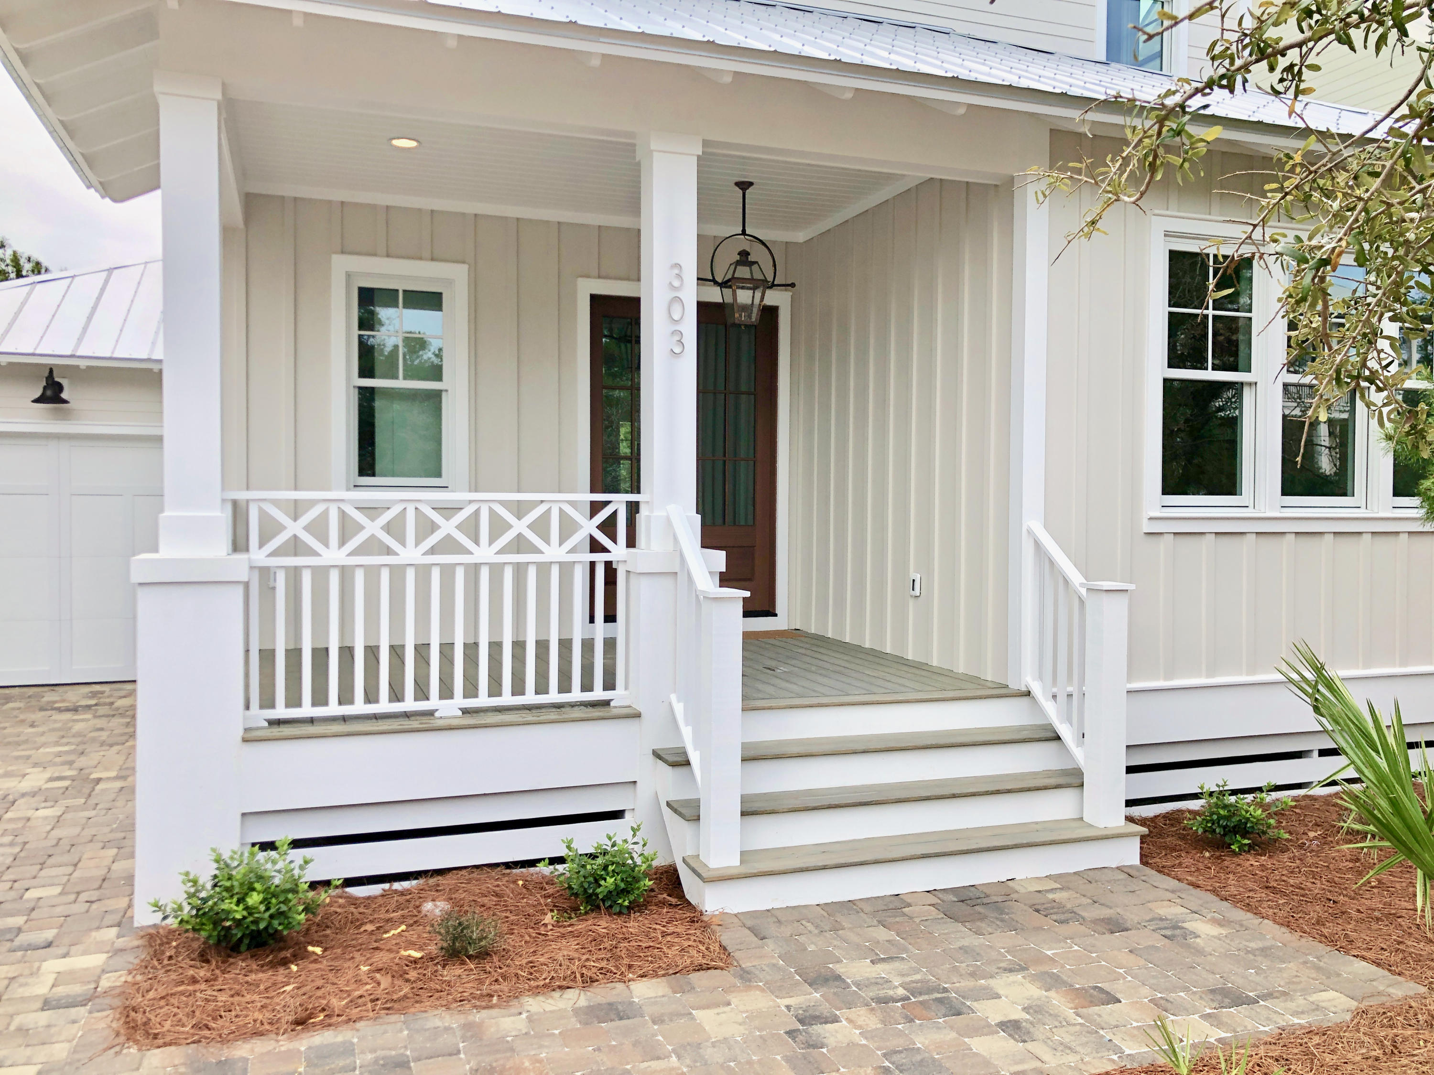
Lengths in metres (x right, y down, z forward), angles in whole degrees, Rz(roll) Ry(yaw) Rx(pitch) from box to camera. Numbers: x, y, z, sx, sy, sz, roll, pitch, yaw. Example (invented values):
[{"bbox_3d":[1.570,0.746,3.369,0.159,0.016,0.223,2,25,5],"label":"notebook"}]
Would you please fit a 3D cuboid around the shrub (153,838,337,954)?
[{"bbox_3d":[-1.882,1.405,4.630,0.690,0.430,0.600,0,2,-20],"label":"shrub"}]

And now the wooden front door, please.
[{"bbox_3d":[-0.258,-0.597,9.041,1.526,2.459,0.107,0,2,-20],"label":"wooden front door"}]

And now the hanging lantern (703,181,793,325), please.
[{"bbox_3d":[0.181,-1.897,7.755,0.735,0.965,0.236,0,2,-20],"label":"hanging lantern"}]

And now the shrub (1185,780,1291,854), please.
[{"bbox_3d":[2.720,1.428,6.038,0.540,0.345,0.500,0,2,-20],"label":"shrub"}]

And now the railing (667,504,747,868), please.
[{"bbox_3d":[-0.072,0.642,5.375,0.187,1.589,0.771,0,2,-20],"label":"railing"}]

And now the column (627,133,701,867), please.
[{"bbox_3d":[-0.246,-0.188,5.858,0.453,3.575,0.453,0,2,-20],"label":"column"}]

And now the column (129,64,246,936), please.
[{"bbox_3d":[-2.302,-0.170,5.115,0.453,3.593,0.453,0,2,-20],"label":"column"}]

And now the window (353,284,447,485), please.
[{"bbox_3d":[-2.247,-1.067,8.241,0.659,1.420,0.089,0,2,-20],"label":"window"}]

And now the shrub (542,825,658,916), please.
[{"bbox_3d":[-0.497,1.423,5.042,0.480,0.370,0.450,0,2,0],"label":"shrub"}]

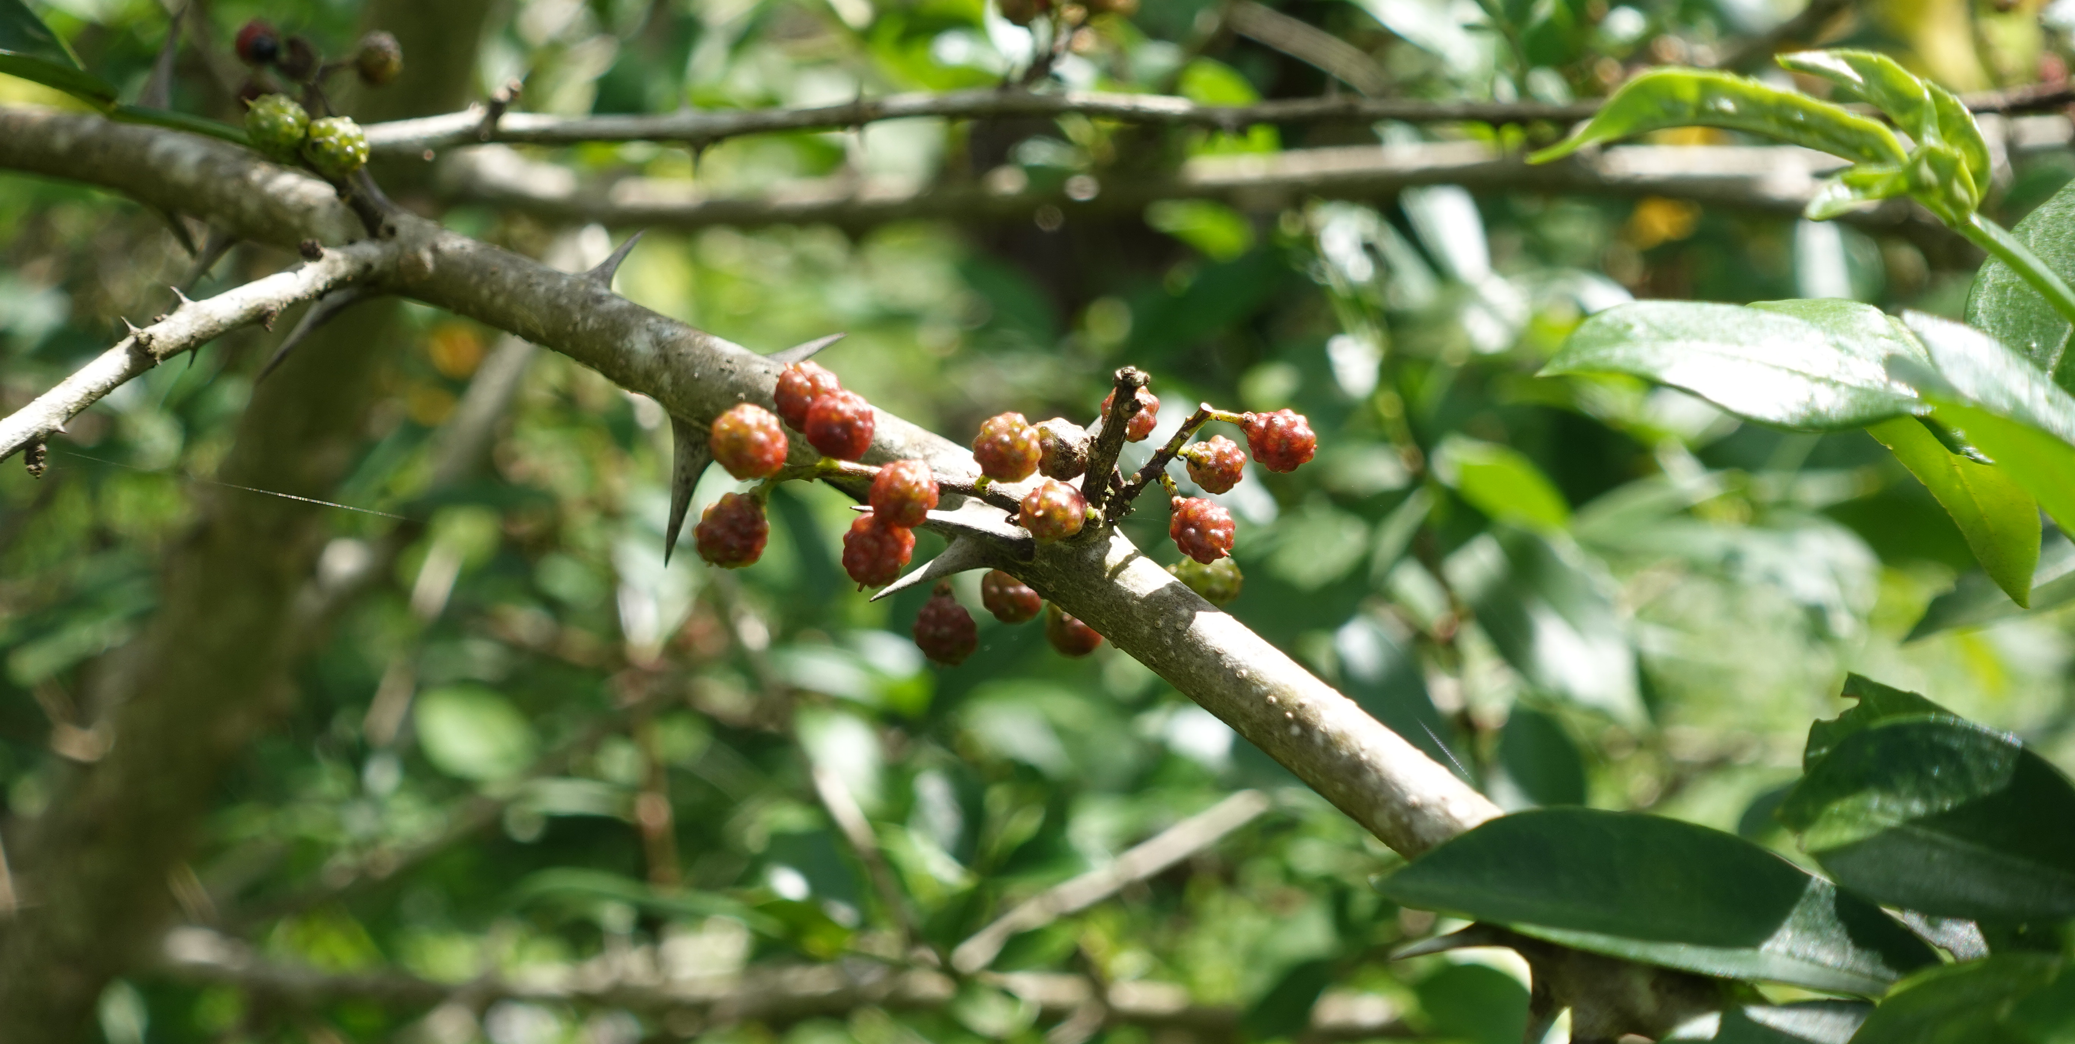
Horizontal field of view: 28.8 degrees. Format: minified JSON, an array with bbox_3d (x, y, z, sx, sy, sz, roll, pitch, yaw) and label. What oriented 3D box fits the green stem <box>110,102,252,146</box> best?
[{"bbox_3d":[-0.088,-0.041,0.415,0.015,0.002,0.002,15,-16,3],"label":"green stem"}]

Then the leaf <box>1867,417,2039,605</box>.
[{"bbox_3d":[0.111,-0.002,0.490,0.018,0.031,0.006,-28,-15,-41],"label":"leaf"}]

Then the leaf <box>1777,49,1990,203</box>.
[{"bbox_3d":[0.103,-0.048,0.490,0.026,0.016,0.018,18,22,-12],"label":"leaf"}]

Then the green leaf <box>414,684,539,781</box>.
[{"bbox_3d":[-0.139,0.052,1.000,0.034,0.006,0.024,35,62,14],"label":"green leaf"}]

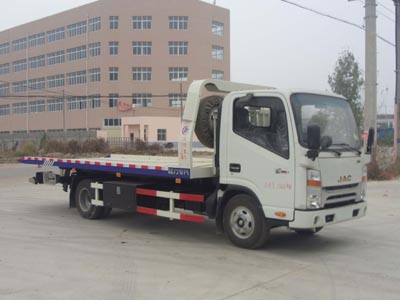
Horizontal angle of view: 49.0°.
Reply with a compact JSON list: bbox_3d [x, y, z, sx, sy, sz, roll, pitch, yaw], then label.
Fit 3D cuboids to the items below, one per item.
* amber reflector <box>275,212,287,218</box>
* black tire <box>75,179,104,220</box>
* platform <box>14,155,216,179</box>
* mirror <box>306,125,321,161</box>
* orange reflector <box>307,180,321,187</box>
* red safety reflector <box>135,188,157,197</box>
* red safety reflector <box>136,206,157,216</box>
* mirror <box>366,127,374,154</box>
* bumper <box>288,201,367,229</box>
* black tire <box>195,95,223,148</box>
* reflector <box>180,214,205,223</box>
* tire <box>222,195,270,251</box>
[{"bbox_3d":[1.017,0.830,5.561,0.166,0.068,0.030,0,0,43],"label":"amber reflector"},{"bbox_3d":[-2.195,0.981,8.745,0.770,0.765,0.220,0,0,43],"label":"black tire"},{"bbox_3d":[-1.437,0.302,9.438,5.650,0.210,2.300,1,0,43],"label":"platform"},{"bbox_3d":[1.329,-0.088,5.140,0.180,0.420,0.100,0,0,-36],"label":"mirror"},{"bbox_3d":[1.472,0.437,5.680,0.250,0.072,0.065,1,0,-31],"label":"orange reflector"},{"bbox_3d":[-0.879,0.707,7.309,0.511,0.090,0.030,0,0,43],"label":"red safety reflector"},{"bbox_3d":[-0.900,1.044,7.481,0.532,0.100,0.035,1,0,43],"label":"red safety reflector"},{"bbox_3d":[2.686,-0.145,6.900,0.100,0.400,0.190,1,0,28],"label":"mirror"},{"bbox_3d":[1.826,0.855,6.079,0.310,0.240,1.870,0,0,43],"label":"bumper"},{"bbox_3d":[0.240,-0.439,6.849,0.210,0.820,0.820,1,0,43],"label":"black tire"},{"bbox_3d":[-0.106,1.053,6.753,0.518,0.100,0.035,1,0,43],"label":"reflector"},{"bbox_3d":[0.641,0.999,6.145,0.770,0.765,0.210,0,0,43],"label":"tire"}]

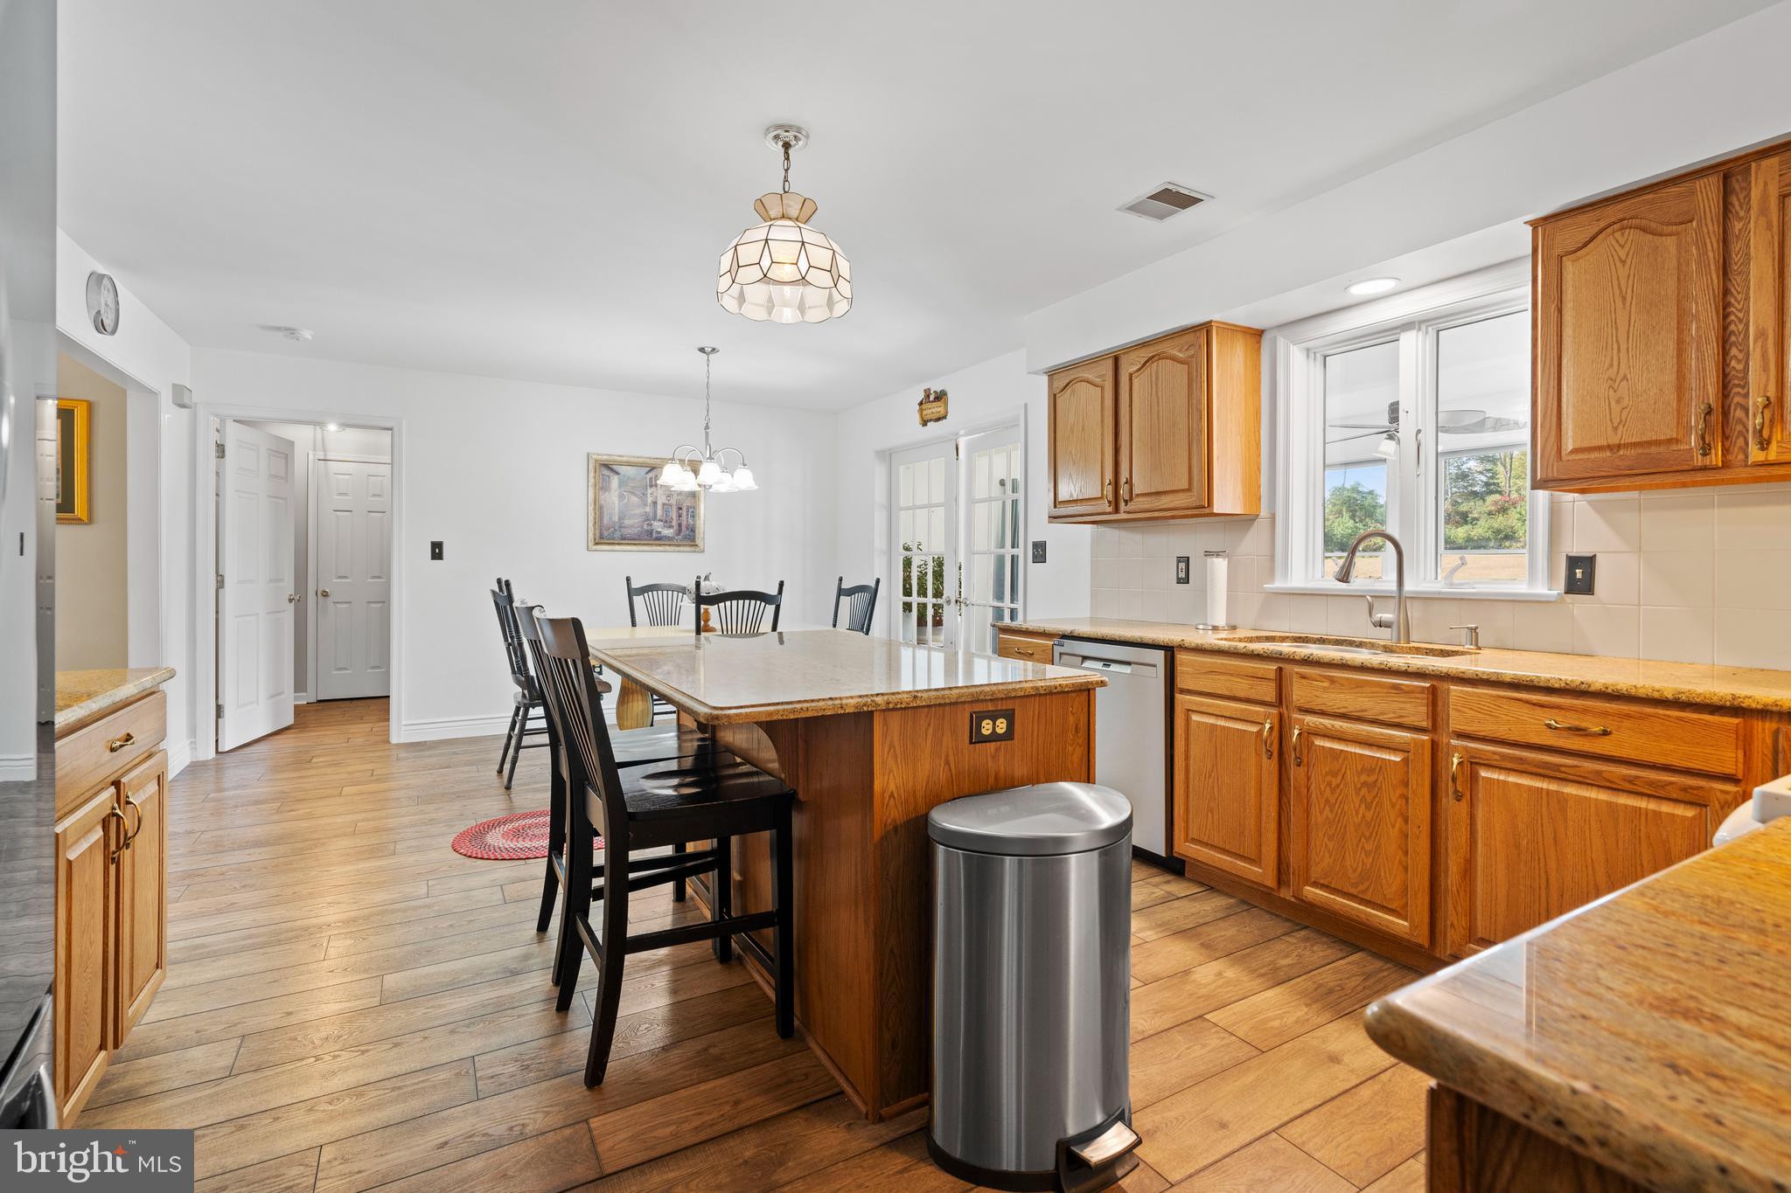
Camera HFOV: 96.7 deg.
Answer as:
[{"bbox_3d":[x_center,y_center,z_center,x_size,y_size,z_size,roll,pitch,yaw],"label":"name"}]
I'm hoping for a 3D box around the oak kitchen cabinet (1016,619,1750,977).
[{"bbox_3d":[1.418,0.624,2.891,0.610,0.880,2.580,0,2,-30],"label":"oak kitchen cabinet"}]

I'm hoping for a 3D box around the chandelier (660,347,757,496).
[{"bbox_3d":[-1.093,-1.043,4.659,0.580,0.832,0.580,0,1,-30],"label":"chandelier"}]

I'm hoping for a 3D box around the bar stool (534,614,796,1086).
[{"bbox_3d":[-0.589,0.555,2.003,0.555,1.035,0.475,0,1,-30],"label":"bar stool"}]

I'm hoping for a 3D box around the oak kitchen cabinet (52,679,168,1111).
[{"bbox_3d":[-1.918,0.653,1.530,0.620,0.855,0.740,0,1,-30],"label":"oak kitchen cabinet"}]

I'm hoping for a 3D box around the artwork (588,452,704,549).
[{"bbox_3d":[-1.837,-0.688,5.939,0.850,0.713,0.040,0,1,-30],"label":"artwork"}]

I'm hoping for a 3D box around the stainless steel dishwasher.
[{"bbox_3d":[1.104,0.621,3.360,0.600,0.860,0.600,0,2,-30],"label":"stainless steel dishwasher"}]

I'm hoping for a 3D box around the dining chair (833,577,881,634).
[{"bbox_3d":[-0.424,0.469,4.673,0.520,1.080,0.460,-1,2,-32],"label":"dining chair"}]

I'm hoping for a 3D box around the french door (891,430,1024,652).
[{"bbox_3d":[0.342,-0.022,5.337,0.100,2.040,1.520,0,2,-30],"label":"french door"}]

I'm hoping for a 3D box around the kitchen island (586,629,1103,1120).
[{"bbox_3d":[-0.304,0.618,2.355,0.990,0.890,1.580,0,1,-30],"label":"kitchen island"}]

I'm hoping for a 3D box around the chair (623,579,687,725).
[{"bbox_3d":[-1.429,0.419,5.192,0.530,1.085,0.580,0,1,-30],"label":"chair"}]

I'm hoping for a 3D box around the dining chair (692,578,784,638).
[{"bbox_3d":[-0.896,0.476,4.272,0.460,1.080,0.520,0,2,-30],"label":"dining chair"}]

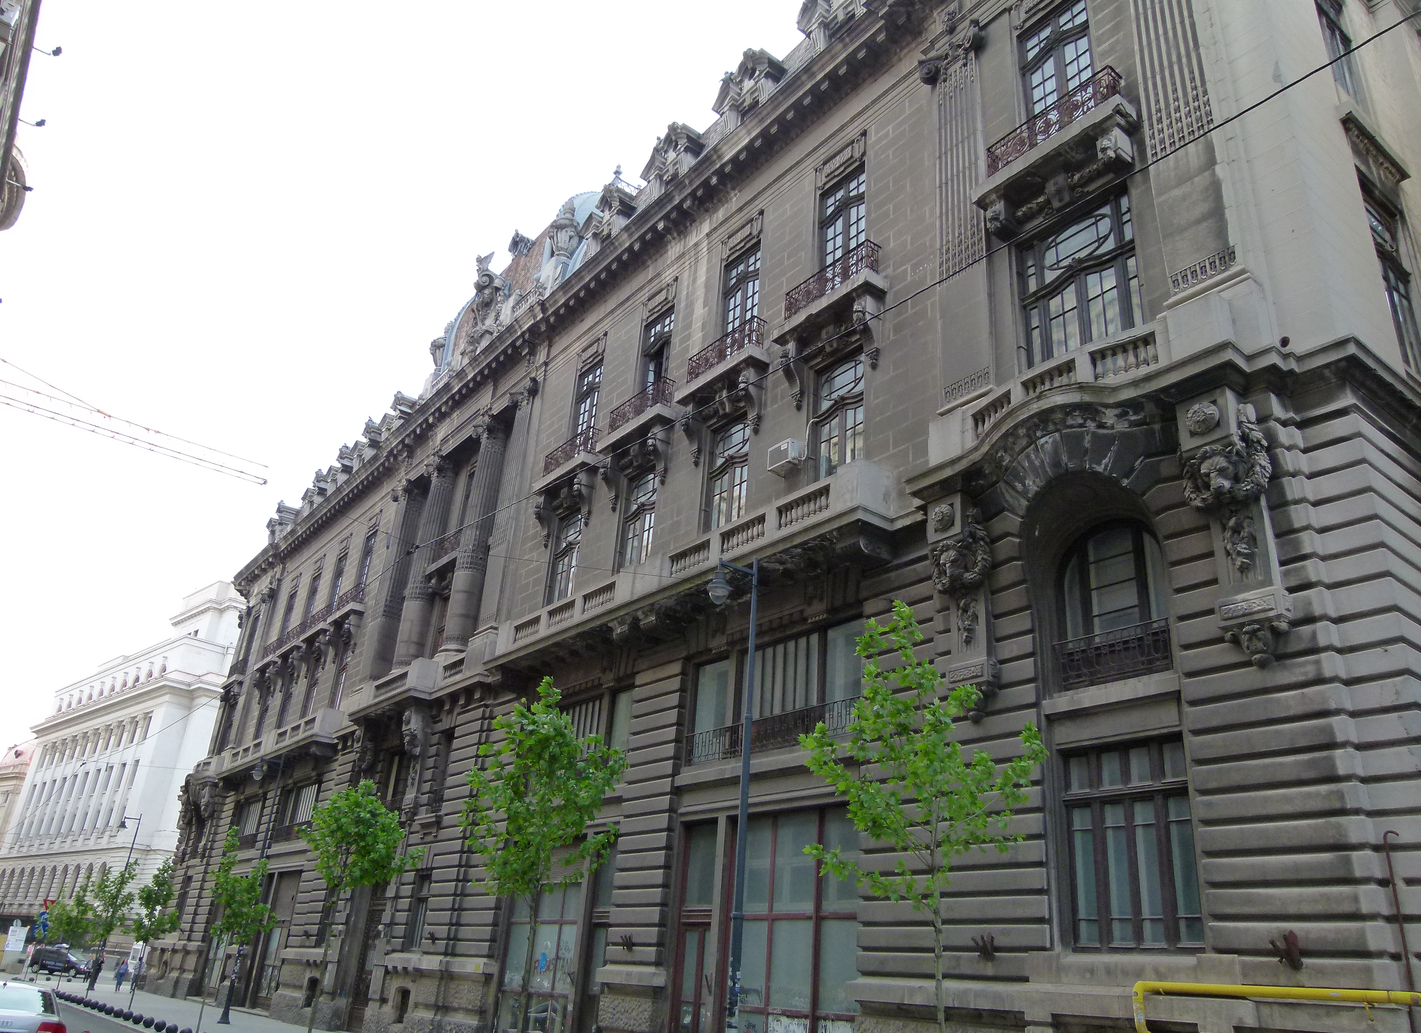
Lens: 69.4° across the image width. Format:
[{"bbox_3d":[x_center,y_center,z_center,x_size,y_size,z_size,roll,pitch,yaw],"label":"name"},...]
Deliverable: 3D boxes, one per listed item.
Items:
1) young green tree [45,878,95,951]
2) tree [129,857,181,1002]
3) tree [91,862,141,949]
[{"bbox_3d":[-32.109,20.991,51.866,2.400,5.300,2.400,22,-30,-32],"label":"young green tree"},{"bbox_3d":[-21.550,16.062,39.511,2.147,5.520,2.147,21,-30,-32],"label":"tree"},{"bbox_3d":[-27.357,18.707,46.560,2.147,5.796,2.147,21,-30,-32],"label":"tree"}]

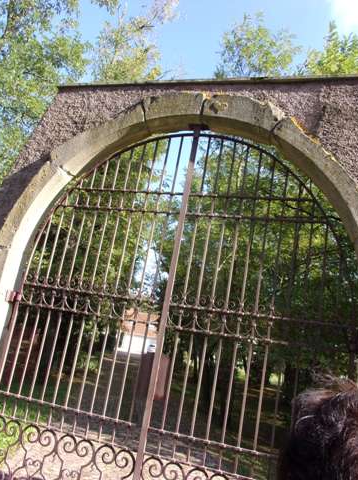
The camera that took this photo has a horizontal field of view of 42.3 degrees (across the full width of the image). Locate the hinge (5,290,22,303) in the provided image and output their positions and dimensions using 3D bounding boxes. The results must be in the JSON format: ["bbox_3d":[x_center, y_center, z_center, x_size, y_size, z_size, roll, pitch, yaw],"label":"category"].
[{"bbox_3d":[-1.736,0.593,4.849,0.125,0.100,0.065,5,-15,19],"label":"hinge"}]

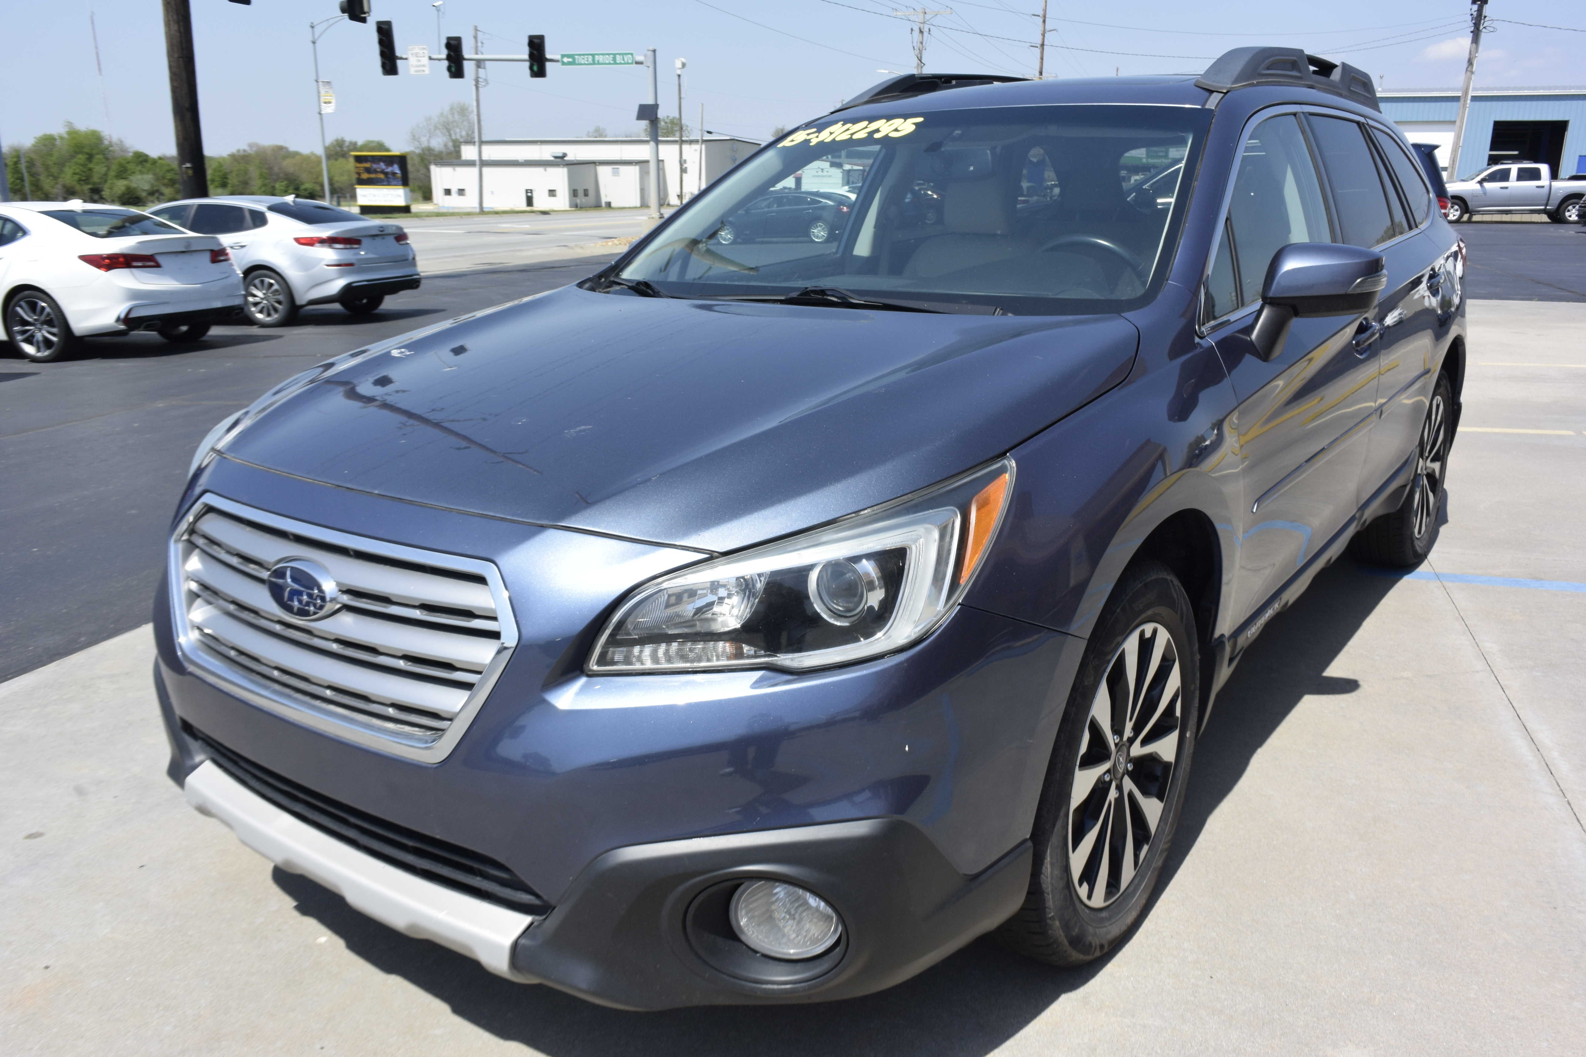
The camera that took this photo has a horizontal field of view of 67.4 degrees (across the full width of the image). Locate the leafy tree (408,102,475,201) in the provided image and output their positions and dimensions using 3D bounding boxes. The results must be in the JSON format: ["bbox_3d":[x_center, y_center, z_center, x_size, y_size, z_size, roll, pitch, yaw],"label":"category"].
[{"bbox_3d":[-45.279,-48.422,153.309,9.000,12.345,8.500,0,16,0],"label":"leafy tree"}]

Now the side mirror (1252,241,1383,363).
[{"bbox_3d":[1.032,-0.444,2.339,0.225,0.225,0.160,9,19,35],"label":"side mirror"}]

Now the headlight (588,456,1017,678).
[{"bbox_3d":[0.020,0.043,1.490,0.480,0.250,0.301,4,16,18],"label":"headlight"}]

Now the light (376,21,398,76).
[{"bbox_3d":[-13.647,-16.163,40.000,0.620,1.680,0.420,6,17,18],"label":"light"}]

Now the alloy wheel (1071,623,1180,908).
[{"bbox_3d":[0.498,0.388,2.071,0.190,0.490,0.490,9,19,35],"label":"alloy wheel"}]

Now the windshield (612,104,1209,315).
[{"bbox_3d":[0.268,-0.788,2.829,1.460,0.140,0.930,9,49,35],"label":"windshield"}]

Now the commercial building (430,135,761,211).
[{"bbox_3d":[-29.132,-47.930,160.526,39.364,9.200,27.671,7,16,23],"label":"commercial building"}]

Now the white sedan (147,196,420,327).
[{"bbox_3d":[-7.195,-3.371,15.000,4.860,1.465,1.860,4,16,17],"label":"white sedan"}]

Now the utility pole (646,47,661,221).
[{"bbox_3d":[-4.245,-11.994,36.313,0.330,5.016,0.330,0,16,0],"label":"utility pole"}]

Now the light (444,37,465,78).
[{"bbox_3d":[-9.302,-12.893,32.547,0.350,1.070,0.420,3,15,9],"label":"light"}]

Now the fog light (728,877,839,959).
[{"bbox_3d":[-0.004,0.503,1.551,0.135,0.120,0.075,6,17,26],"label":"fog light"}]

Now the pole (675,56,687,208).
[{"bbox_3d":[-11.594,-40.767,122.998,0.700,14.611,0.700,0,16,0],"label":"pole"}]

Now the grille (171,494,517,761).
[{"bbox_3d":[-0.684,0.130,1.689,0.840,0.279,0.130,10,18,35],"label":"grille"}]

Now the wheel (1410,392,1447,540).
[{"bbox_3d":[2.138,-0.223,4.186,0.190,0.490,0.490,9,19,35],"label":"wheel"}]

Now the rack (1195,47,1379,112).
[{"bbox_3d":[1.511,-1.276,3.428,0.135,0.160,1.750,10,18,35],"label":"rack"}]

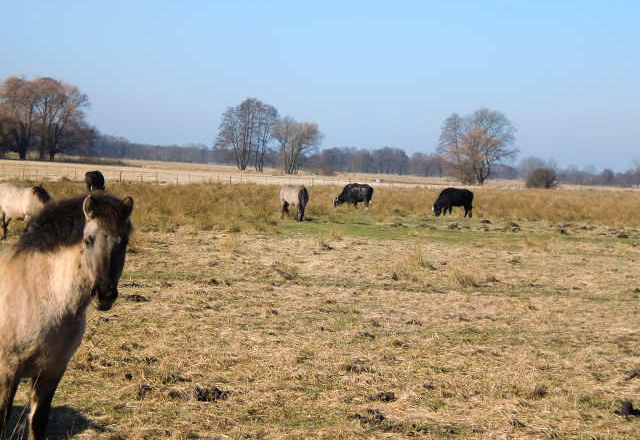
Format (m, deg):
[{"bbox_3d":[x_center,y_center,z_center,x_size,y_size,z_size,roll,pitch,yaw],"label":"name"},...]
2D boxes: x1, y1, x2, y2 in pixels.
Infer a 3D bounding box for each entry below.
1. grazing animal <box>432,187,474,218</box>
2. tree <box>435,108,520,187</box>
[{"bbox_3d":[5.892,-0.750,86.500,1.950,1.360,0.680,3,2,12],"label":"grazing animal"},{"bbox_3d":[29.735,-13.839,370.000,15.400,14.200,13.500,3,2,0],"label":"tree"}]

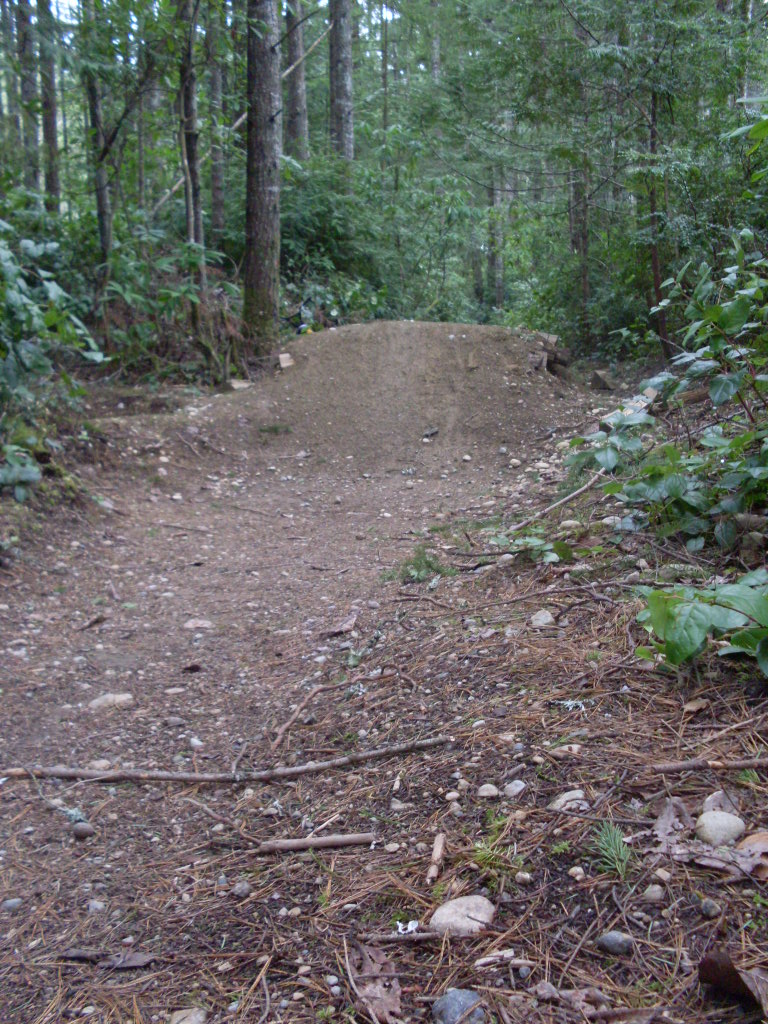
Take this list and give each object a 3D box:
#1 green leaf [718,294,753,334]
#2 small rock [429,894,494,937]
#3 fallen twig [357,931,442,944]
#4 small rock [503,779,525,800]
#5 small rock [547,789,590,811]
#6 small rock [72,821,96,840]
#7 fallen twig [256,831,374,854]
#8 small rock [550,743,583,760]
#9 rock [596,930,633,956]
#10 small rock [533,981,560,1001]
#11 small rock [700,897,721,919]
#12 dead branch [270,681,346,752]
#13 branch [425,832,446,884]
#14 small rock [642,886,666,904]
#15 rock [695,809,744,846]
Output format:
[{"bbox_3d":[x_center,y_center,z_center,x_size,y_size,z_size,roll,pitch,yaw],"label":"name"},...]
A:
[{"bbox_3d":[0.750,-0.421,2.400,0.068,0.083,0.038,1,8,0],"label":"green leaf"},{"bbox_3d":[0.073,0.379,1.056,0.061,0.037,0.048,0,6,4],"label":"small rock"},{"bbox_3d":[0.014,0.393,1.044,0.079,0.008,0.009,-1,6,-5],"label":"fallen twig"},{"bbox_3d":[0.154,0.330,1.331,0.028,0.018,0.023,1,8,0],"label":"small rock"},{"bbox_3d":[0.222,0.346,1.349,0.047,0.025,0.037,1,6,10],"label":"small rock"},{"bbox_3d":[-0.343,0.364,1.286,0.025,0.020,0.023,-2,7,-15],"label":"small rock"},{"bbox_3d":[-0.071,0.351,1.195,0.124,0.013,0.013,-1,9,-11],"label":"fallen twig"},{"bbox_3d":[0.237,0.311,1.463,0.041,0.020,0.031,1,8,0],"label":"small rock"},{"bbox_3d":[0.210,0.390,1.018,0.033,0.021,0.025,1,6,12],"label":"rock"},{"bbox_3d":[0.133,0.393,0.924,0.021,0.013,0.018,1,8,0],"label":"small rock"},{"bbox_3d":[0.300,0.363,1.032,0.018,0.015,0.017,1,8,0],"label":"small rock"},{"bbox_3d":[-0.119,0.285,1.620,0.042,0.014,0.318,3,9,16],"label":"dead branch"},{"bbox_3d":[0.054,0.357,1.157,0.011,0.013,0.098,2,9,10],"label":"branch"},{"bbox_3d":[0.268,0.380,1.119,0.022,0.018,0.019,1,7,14],"label":"small rock"},{"bbox_3d":[0.353,0.332,1.180,0.052,0.035,0.044,1,8,0],"label":"rock"}]

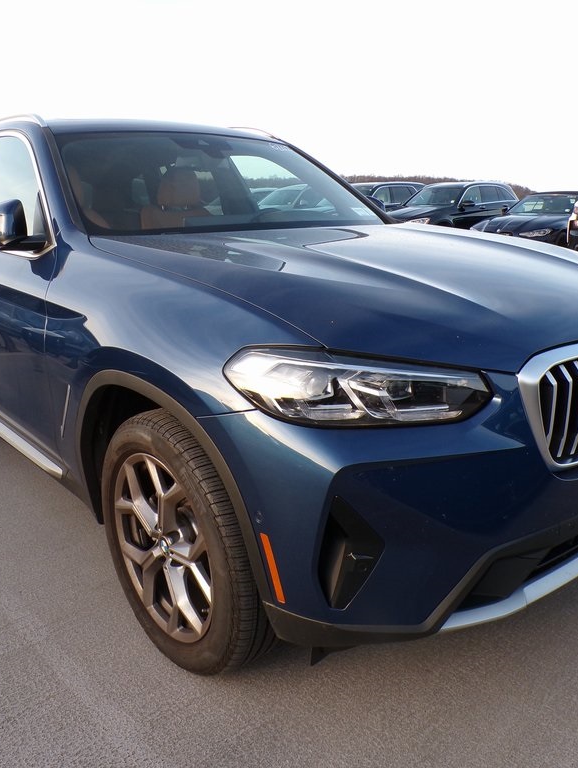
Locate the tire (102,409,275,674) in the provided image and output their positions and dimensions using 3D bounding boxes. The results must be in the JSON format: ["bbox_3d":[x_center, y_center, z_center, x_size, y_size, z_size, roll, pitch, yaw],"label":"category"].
[{"bbox_3d":[-0.275,0.426,2.017,0.250,0.725,0.728,-12,18,-38],"label":"tire"}]

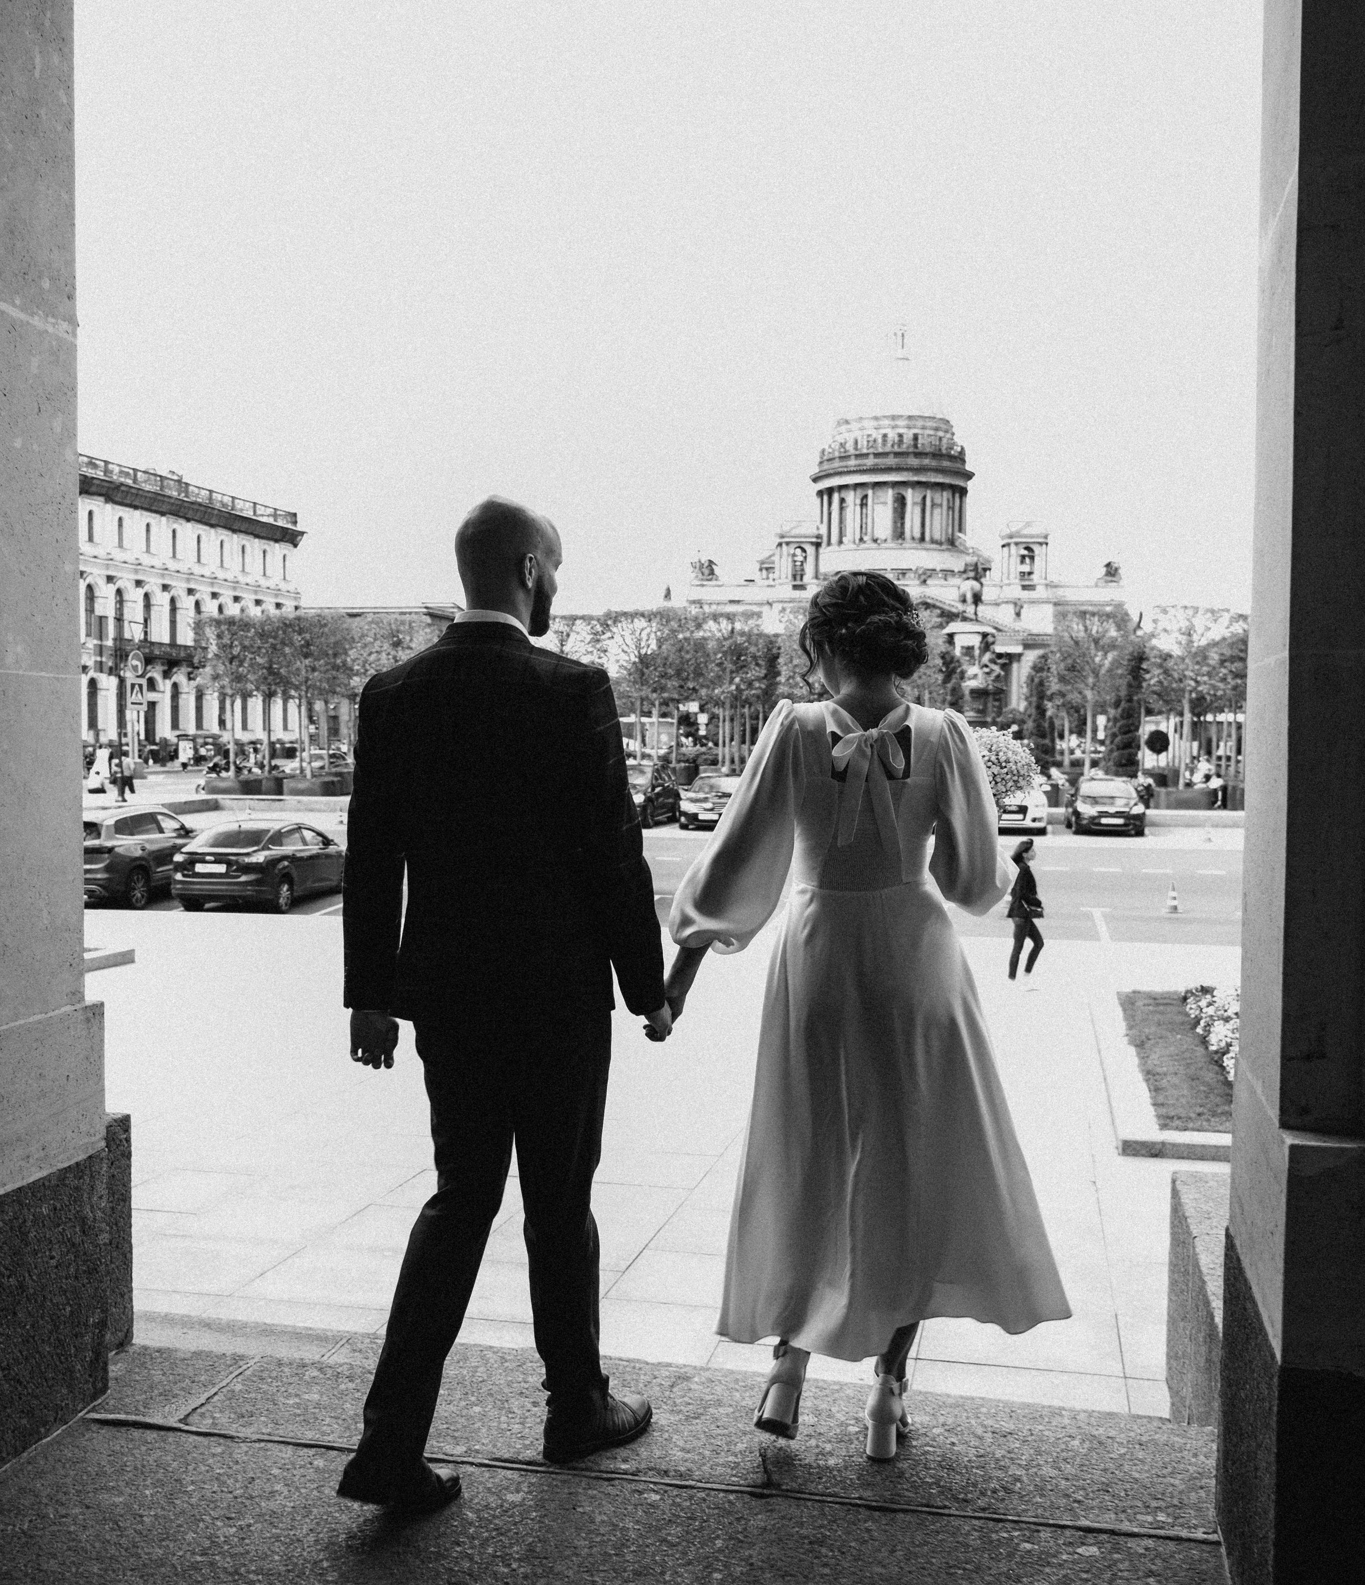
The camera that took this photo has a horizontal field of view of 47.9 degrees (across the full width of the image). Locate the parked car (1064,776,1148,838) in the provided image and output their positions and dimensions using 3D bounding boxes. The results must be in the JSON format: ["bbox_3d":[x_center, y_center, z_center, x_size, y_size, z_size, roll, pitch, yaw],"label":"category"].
[{"bbox_3d":[10.823,0.275,39.483,1.780,1.470,4.300,1,2,11],"label":"parked car"}]

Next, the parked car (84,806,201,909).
[{"bbox_3d":[-10.094,1.087,27.928,1.870,1.680,4.600,1,2,8],"label":"parked car"}]

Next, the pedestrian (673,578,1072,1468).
[{"bbox_3d":[0.351,0.426,2.925,0.760,1.680,0.550,1,2,9],"label":"pedestrian"}]

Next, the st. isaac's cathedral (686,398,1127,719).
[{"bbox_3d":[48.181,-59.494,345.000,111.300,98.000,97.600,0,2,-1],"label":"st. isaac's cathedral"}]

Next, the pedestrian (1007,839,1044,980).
[{"bbox_3d":[4.002,1.411,17.900,0.450,1.680,0.450,1,2,13],"label":"pedestrian"}]

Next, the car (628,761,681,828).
[{"bbox_3d":[-0.803,0.143,42.428,1.850,1.650,4.500,1,2,16],"label":"car"}]

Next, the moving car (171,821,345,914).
[{"bbox_3d":[-7.328,1.229,27.206,1.820,1.480,4.530,1,2,9],"label":"moving car"}]

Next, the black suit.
[{"bbox_3d":[-0.331,0.445,2.860,0.590,1.540,0.420,1,2,6],"label":"black suit"}]

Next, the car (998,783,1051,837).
[{"bbox_3d":[8.576,0.269,40.080,1.840,1.450,4.700,1,2,11],"label":"car"}]

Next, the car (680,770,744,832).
[{"bbox_3d":[1.163,0.206,42.178,1.780,1.460,4.500,1,2,11],"label":"car"}]

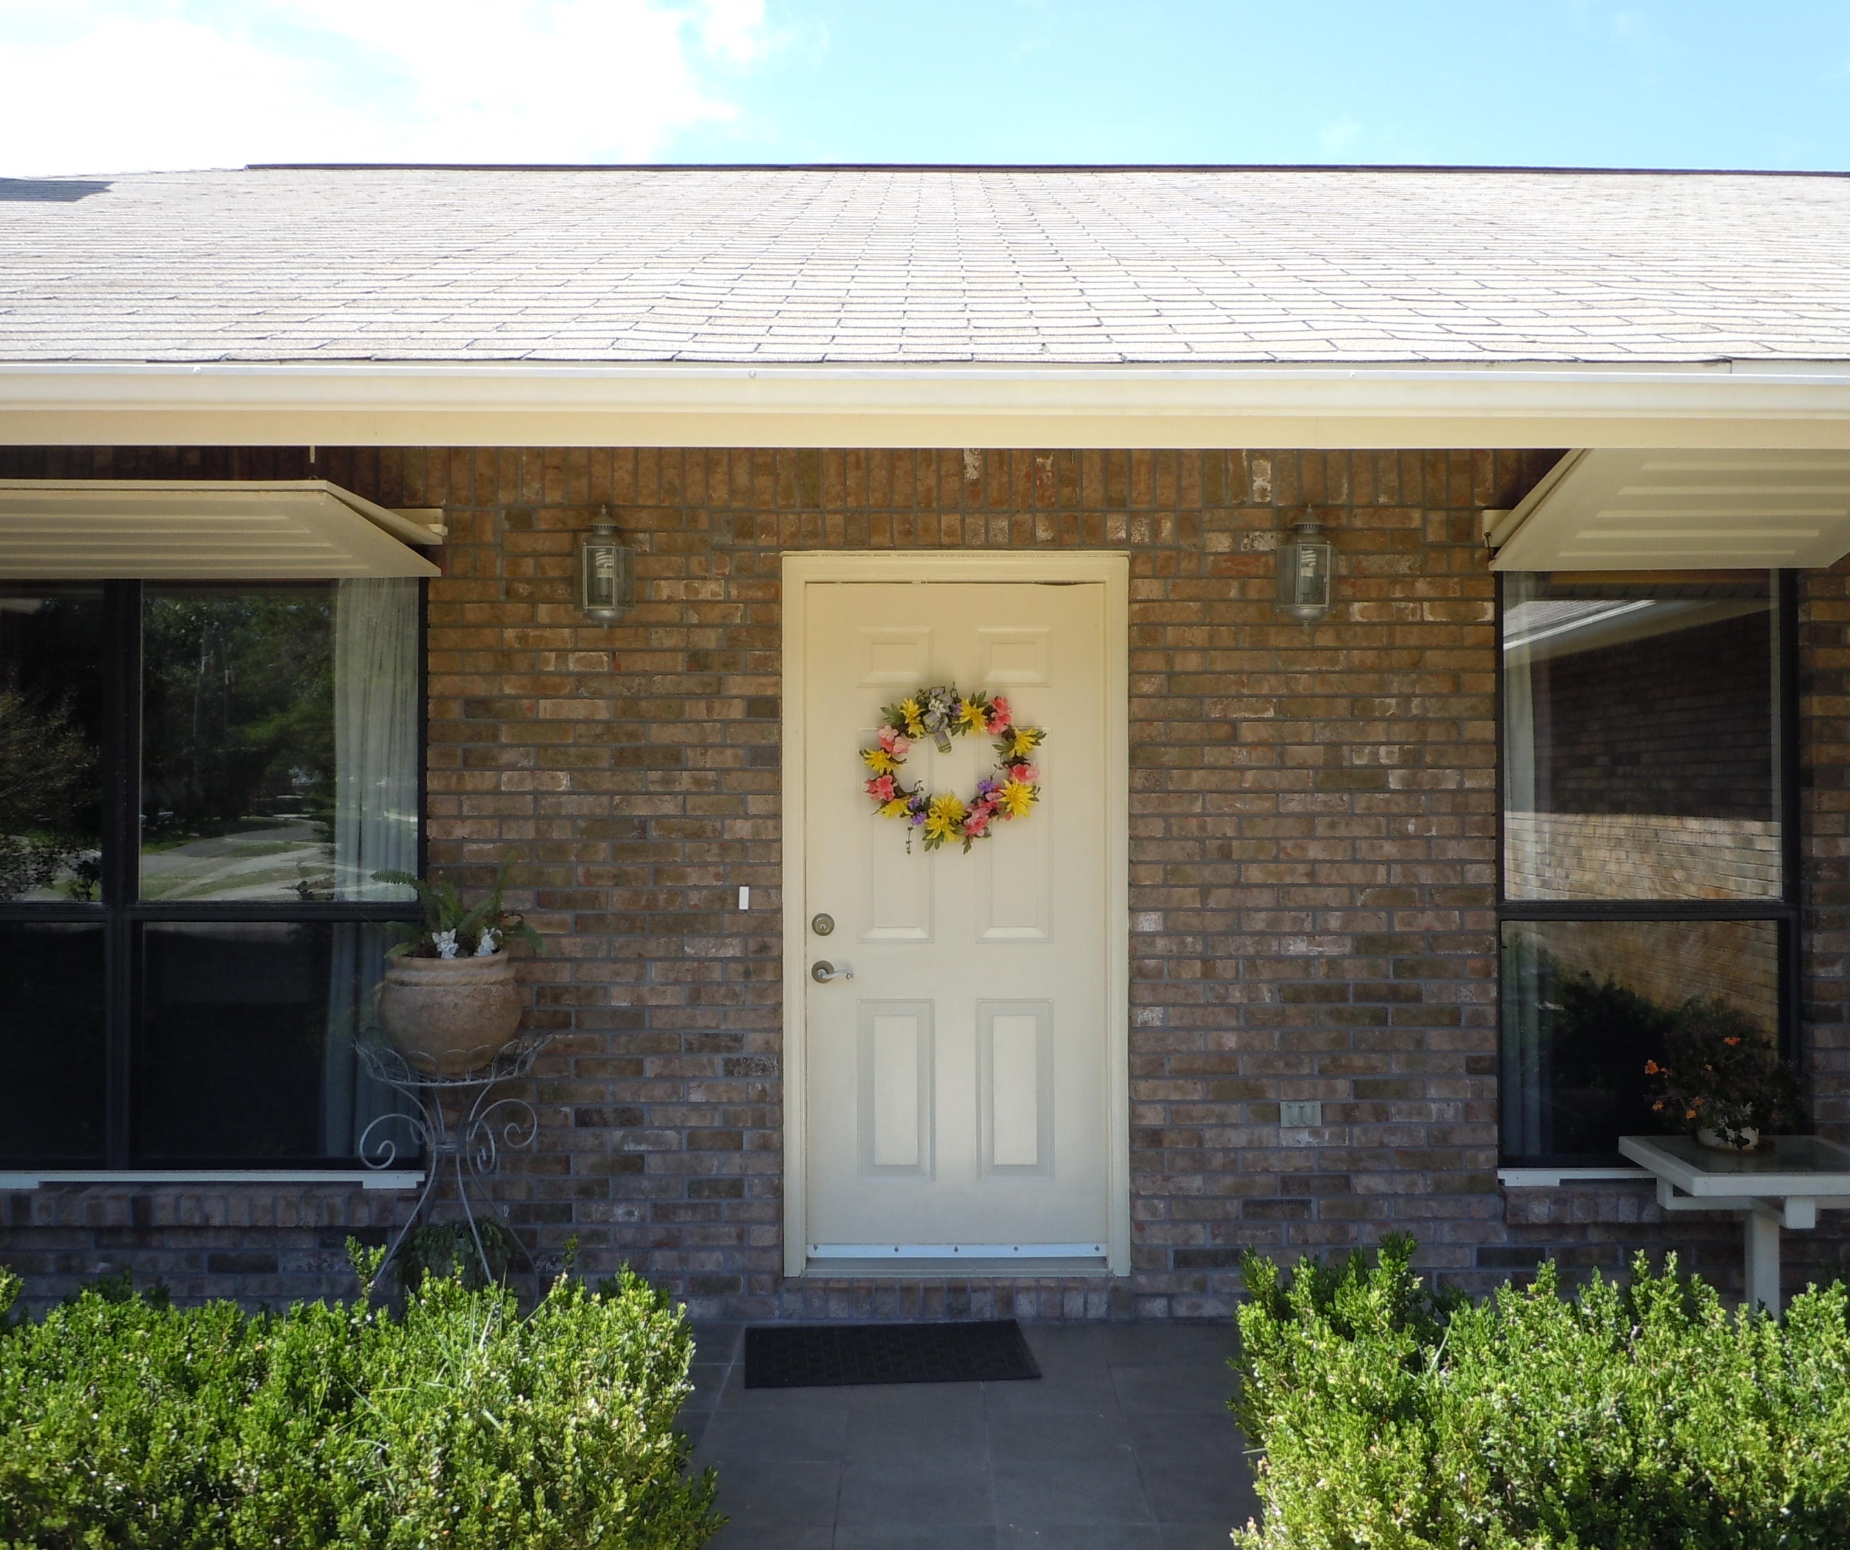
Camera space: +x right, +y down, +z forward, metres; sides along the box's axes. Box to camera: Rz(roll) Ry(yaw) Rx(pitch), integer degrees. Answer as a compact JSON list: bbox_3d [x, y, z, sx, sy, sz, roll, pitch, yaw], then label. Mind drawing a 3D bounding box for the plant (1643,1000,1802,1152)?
[{"bbox_3d":[2.217,0.828,4.633,0.427,0.417,0.387,0,0,-1],"label":"plant"}]

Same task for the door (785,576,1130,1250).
[{"bbox_3d":[0.094,0.422,4.930,1.002,2.103,0.119,0,0,-1],"label":"door"}]

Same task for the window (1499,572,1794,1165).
[{"bbox_3d":[2.148,0.273,4.980,0.903,1.786,0.099,0,0,-1],"label":"window"}]

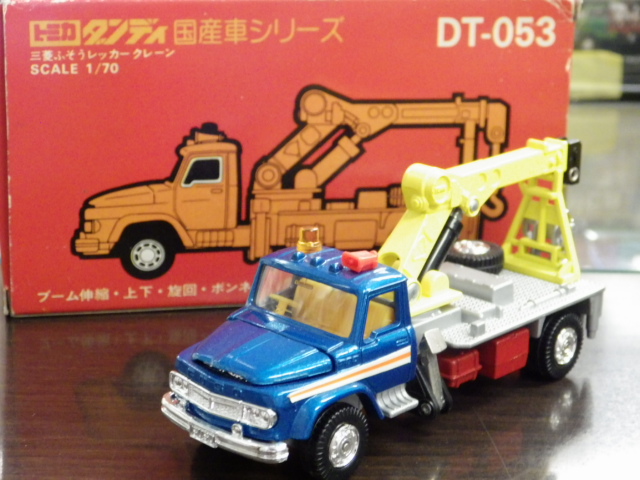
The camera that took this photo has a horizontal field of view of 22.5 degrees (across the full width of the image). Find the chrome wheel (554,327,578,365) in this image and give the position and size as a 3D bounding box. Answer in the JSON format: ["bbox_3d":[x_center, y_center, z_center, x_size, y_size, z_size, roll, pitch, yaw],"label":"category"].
[{"bbox_3d":[0.056,0.024,0.369,0.003,0.009,0.009,16,22,40],"label":"chrome wheel"}]

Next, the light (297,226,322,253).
[{"bbox_3d":[-0.002,0.000,0.331,0.005,0.004,0.005,1,17,0],"label":"light"}]

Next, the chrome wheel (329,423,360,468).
[{"bbox_3d":[0.004,0.040,0.315,0.003,0.009,0.009,16,22,40],"label":"chrome wheel"}]

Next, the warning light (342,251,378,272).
[{"bbox_3d":[0.008,0.004,0.323,0.004,0.003,0.005,-11,21,-35],"label":"warning light"}]

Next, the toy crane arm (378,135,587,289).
[{"bbox_3d":[0.036,-0.004,0.361,0.017,0.035,0.073,16,22,40],"label":"toy crane arm"}]

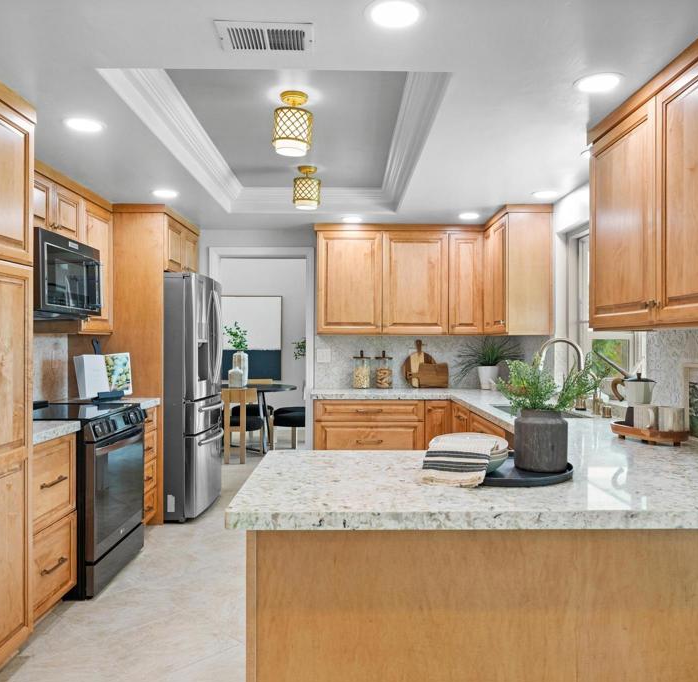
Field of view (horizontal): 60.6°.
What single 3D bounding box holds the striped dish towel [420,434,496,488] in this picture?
[{"bbox_3d":[0.323,0.352,1.772,0.200,0.105,0.250,0,0,14],"label":"striped dish towel"}]

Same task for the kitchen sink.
[{"bbox_3d":[1.090,0.509,3.486,0.410,0.210,0.670,0,0,0],"label":"kitchen sink"}]

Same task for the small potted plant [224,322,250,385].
[{"bbox_3d":[-1.371,0.170,7.292,0.300,0.780,0.260,0,0,0],"label":"small potted plant"}]

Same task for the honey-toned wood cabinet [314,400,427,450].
[{"bbox_3d":[0.157,0.884,4.840,0.865,0.860,0.610,0,0,0],"label":"honey-toned wood cabinet"}]

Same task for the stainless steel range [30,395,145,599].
[{"bbox_3d":[-1.650,0.873,3.450,0.740,0.923,0.760,0,0,0],"label":"stainless steel range"}]

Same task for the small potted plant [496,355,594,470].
[{"bbox_3d":[0.626,0.215,1.888,0.310,0.360,0.280,0,0,0],"label":"small potted plant"}]

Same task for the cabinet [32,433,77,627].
[{"bbox_3d":[-1.709,0.897,2.835,0.642,0.866,0.450,0,0,0],"label":"cabinet"}]

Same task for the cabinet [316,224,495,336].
[{"bbox_3d":[0.455,-0.515,5.195,1.470,0.937,0.330,0,0,0],"label":"cabinet"}]

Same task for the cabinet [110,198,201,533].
[{"bbox_3d":[-1.688,0.171,4.823,0.705,2.330,0.954,0,0,0],"label":"cabinet"}]

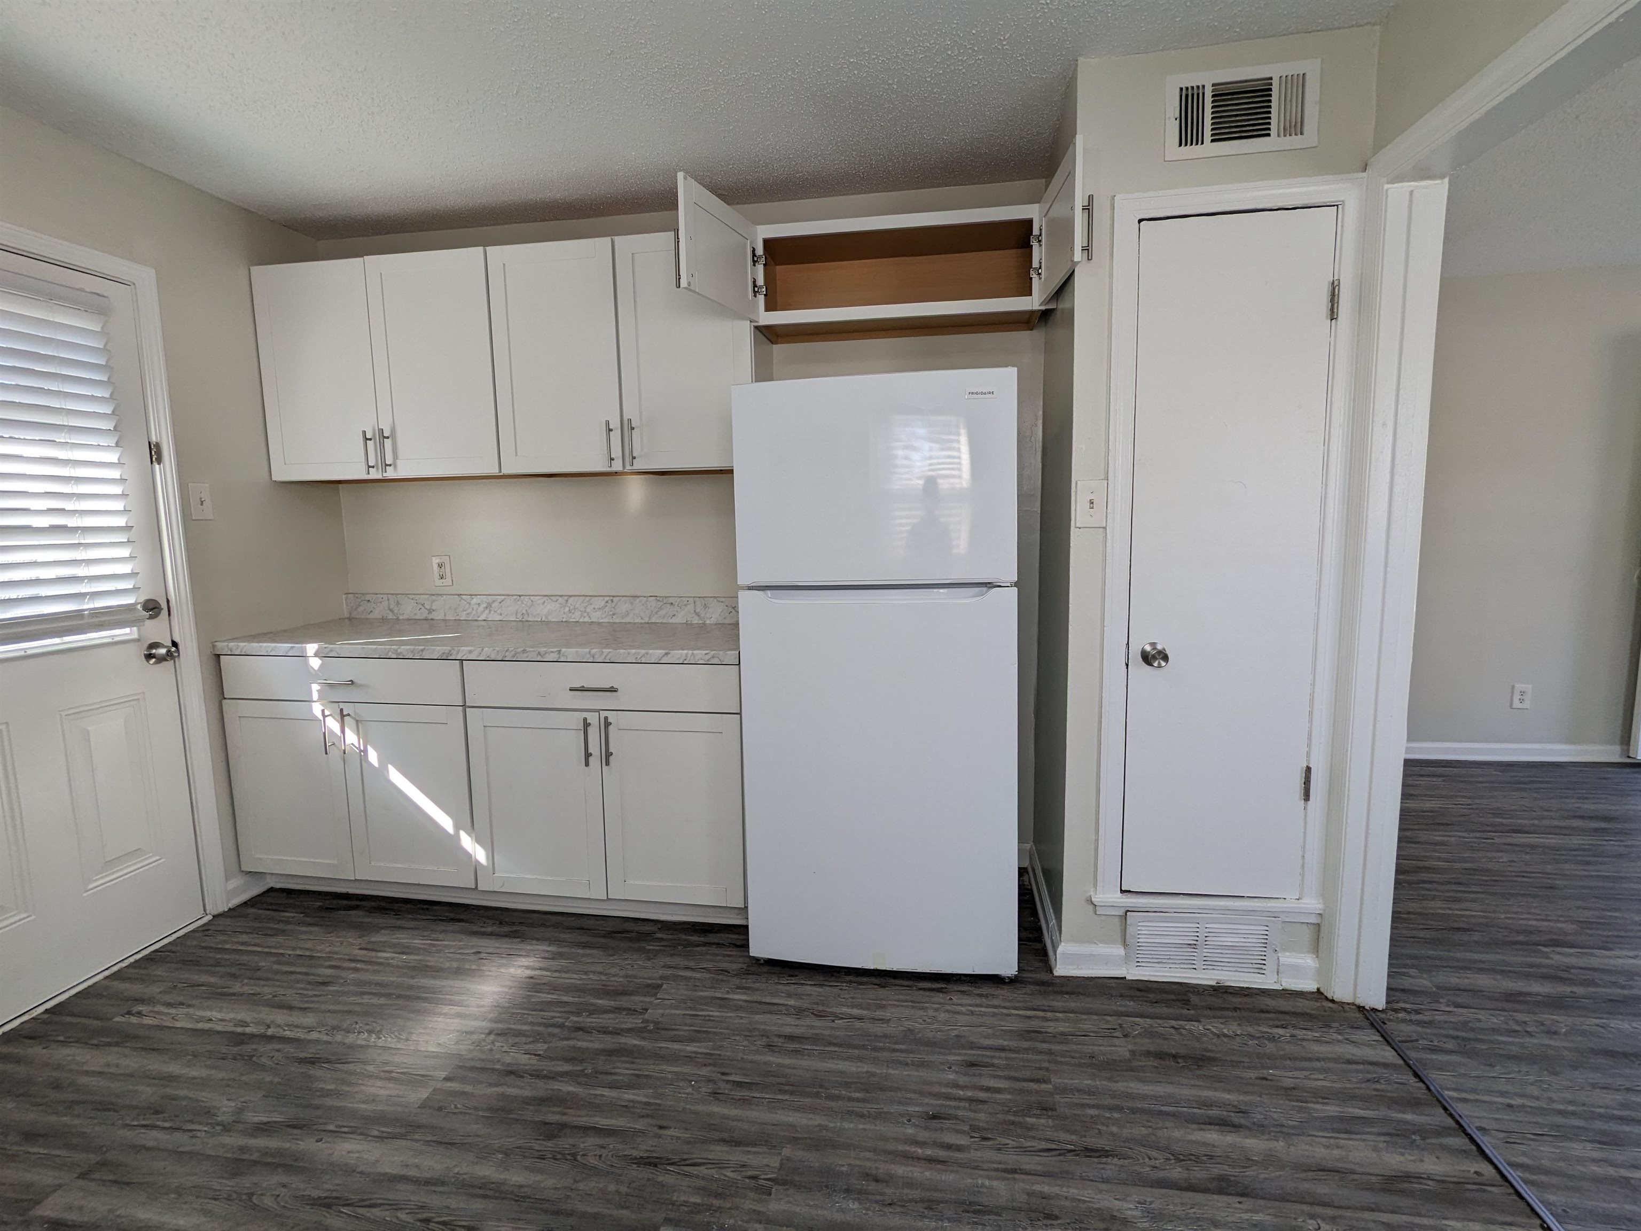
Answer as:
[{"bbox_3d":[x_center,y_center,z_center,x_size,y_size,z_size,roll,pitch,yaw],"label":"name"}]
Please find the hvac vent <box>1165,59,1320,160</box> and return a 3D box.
[{"bbox_3d":[1.024,-1.226,1.844,0.341,0.194,0.024,0,7,9],"label":"hvac vent"}]

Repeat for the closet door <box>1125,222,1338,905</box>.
[{"bbox_3d":[1.052,-0.112,1.995,0.464,1.777,0.038,0,7,9],"label":"closet door"}]

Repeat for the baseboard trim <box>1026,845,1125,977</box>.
[{"bbox_3d":[0.823,0.947,2.495,0.197,0.092,0.698,0,7,9],"label":"baseboard trim"}]

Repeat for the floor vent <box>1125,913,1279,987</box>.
[{"bbox_3d":[1.058,0.931,2.102,0.396,0.204,0.027,0,7,9],"label":"floor vent"}]

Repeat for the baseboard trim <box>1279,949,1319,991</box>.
[{"bbox_3d":[1.309,0.989,2.076,0.105,0.092,0.016,0,7,9],"label":"baseboard trim"}]

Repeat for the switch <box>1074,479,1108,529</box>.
[{"bbox_3d":[0.718,-0.293,2.009,0.076,0.123,0.018,0,7,9],"label":"switch"}]

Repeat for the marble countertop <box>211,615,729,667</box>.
[{"bbox_3d":[-1.139,0.083,2.787,1.928,0.040,0.650,0,7,9],"label":"marble countertop"}]

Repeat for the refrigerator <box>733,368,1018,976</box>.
[{"bbox_3d":[0.207,0.166,2.442,0.758,1.675,0.770,0,7,9],"label":"refrigerator"}]

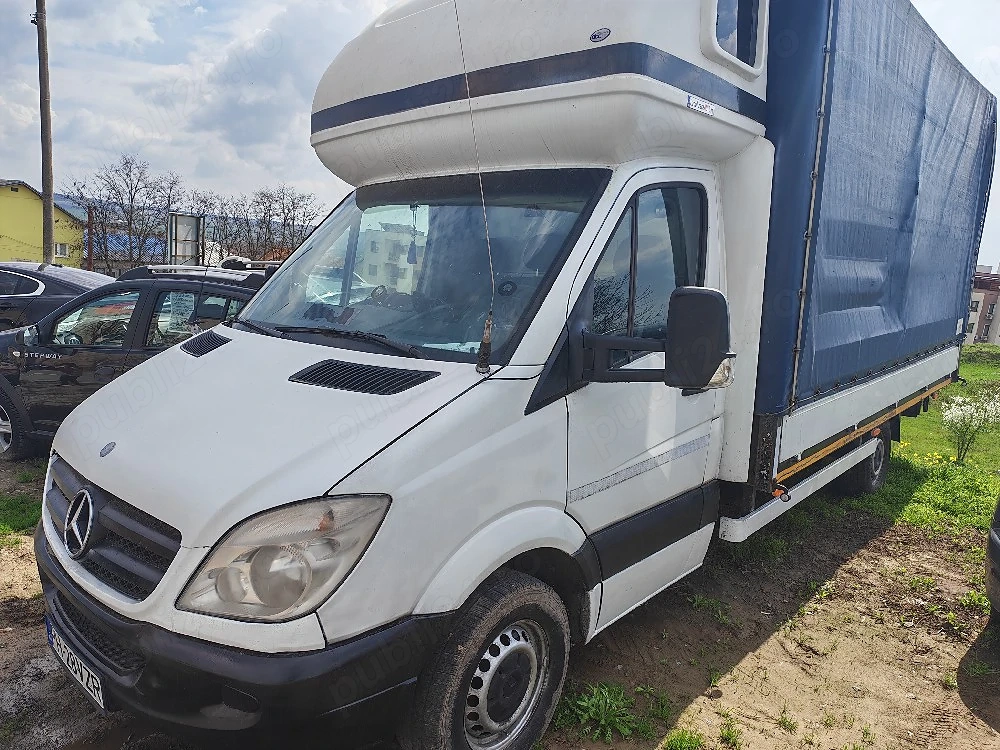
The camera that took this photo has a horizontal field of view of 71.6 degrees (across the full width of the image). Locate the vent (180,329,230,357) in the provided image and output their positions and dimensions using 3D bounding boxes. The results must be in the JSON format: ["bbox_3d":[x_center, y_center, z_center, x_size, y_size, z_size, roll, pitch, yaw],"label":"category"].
[{"bbox_3d":[-1.236,-0.132,2.913,0.153,0.035,0.481,-26,21,-26],"label":"vent"}]

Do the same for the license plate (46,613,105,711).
[{"bbox_3d":[-1.415,0.945,2.295,0.520,0.112,0.018,11,16,42],"label":"license plate"}]

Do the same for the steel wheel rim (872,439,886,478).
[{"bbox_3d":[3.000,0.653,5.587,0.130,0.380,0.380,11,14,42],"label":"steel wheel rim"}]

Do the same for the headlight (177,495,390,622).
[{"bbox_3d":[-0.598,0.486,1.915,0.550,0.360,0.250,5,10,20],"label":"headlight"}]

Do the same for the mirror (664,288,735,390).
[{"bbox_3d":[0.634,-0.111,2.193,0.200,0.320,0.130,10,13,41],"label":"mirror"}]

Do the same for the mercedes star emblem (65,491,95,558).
[{"bbox_3d":[-1.370,0.482,2.255,0.207,0.207,0.030,11,-3,42],"label":"mercedes star emblem"}]

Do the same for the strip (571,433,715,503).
[{"bbox_3d":[0.597,0.353,2.749,0.012,0.048,1.055,10,13,41],"label":"strip"}]

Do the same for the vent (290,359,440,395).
[{"bbox_3d":[-0.436,0.007,2.198,0.481,0.035,0.153,7,31,26],"label":"vent"}]

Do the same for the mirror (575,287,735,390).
[{"bbox_3d":[0.501,-0.118,2.232,0.440,0.325,0.270,10,13,41],"label":"mirror"}]

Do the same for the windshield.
[{"bbox_3d":[-0.464,-0.500,2.887,1.720,1.050,0.150,10,-32,41],"label":"windshield"}]

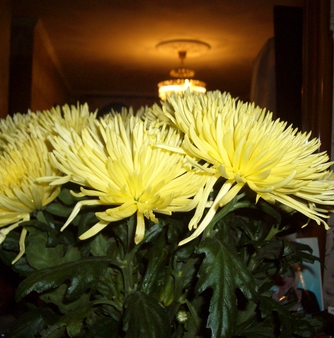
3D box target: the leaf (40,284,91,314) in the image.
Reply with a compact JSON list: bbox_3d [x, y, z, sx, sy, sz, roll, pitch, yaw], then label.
[{"bbox_3d":[-0.103,0.130,0.460,0.056,0.034,0.034,0,0,0],"label":"leaf"}]

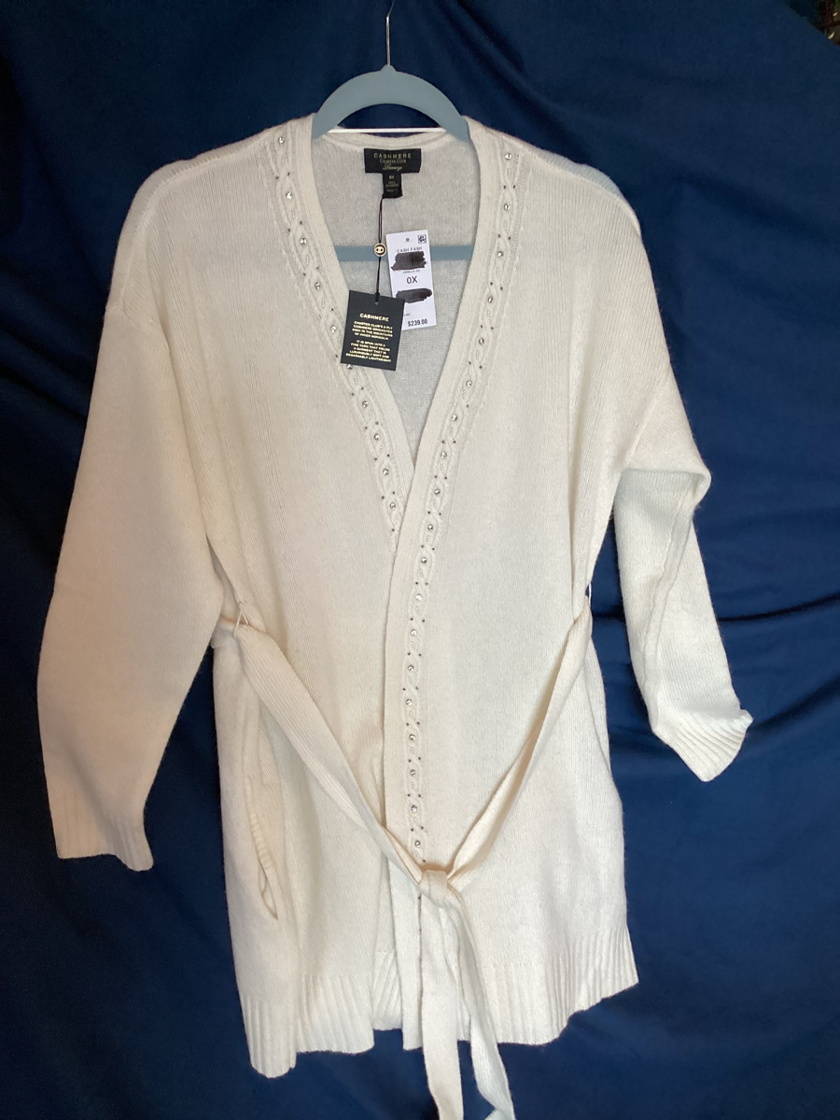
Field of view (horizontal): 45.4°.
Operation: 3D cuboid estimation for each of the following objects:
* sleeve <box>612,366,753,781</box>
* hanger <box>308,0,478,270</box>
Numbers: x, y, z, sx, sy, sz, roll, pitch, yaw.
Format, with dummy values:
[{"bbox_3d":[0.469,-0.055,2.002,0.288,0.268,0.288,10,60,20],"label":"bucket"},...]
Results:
[{"bbox_3d":[0.239,0.011,0.915,0.112,0.355,0.080,-2,8,-3],"label":"sleeve"},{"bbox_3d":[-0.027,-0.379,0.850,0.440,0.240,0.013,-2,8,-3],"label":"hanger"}]

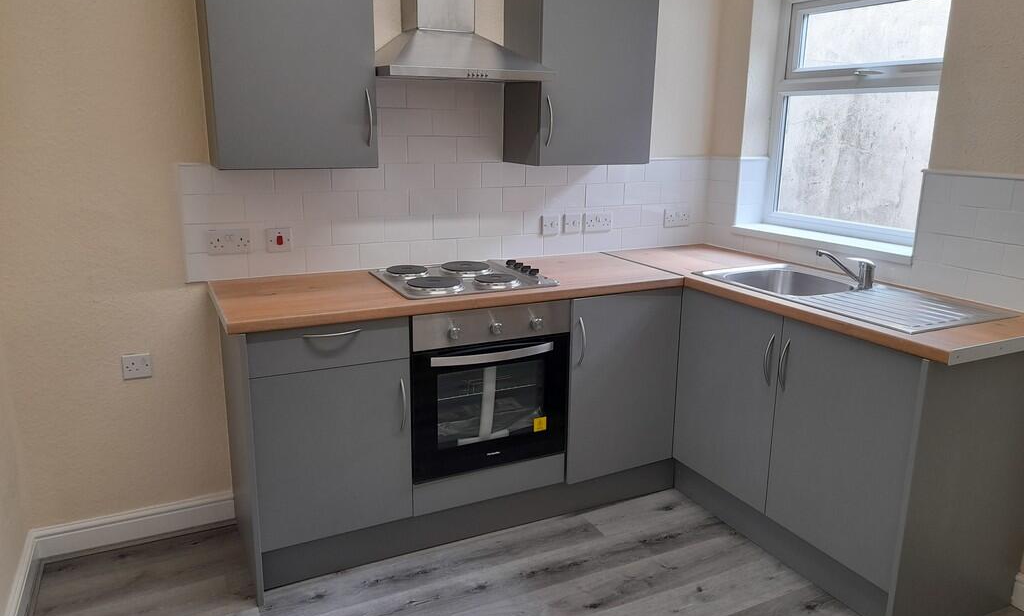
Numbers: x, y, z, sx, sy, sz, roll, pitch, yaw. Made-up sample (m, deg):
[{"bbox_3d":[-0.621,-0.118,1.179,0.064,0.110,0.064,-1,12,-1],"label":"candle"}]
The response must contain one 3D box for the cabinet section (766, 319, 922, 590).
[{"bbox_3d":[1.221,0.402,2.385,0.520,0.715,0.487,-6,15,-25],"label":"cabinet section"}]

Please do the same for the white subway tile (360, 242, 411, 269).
[{"bbox_3d":[-0.493,-0.206,2.878,0.200,0.100,0.010,-6,16,-26],"label":"white subway tile"}]

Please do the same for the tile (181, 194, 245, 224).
[{"bbox_3d":[-1.038,-0.343,2.587,0.200,0.100,0.009,-6,17,-25],"label":"tile"}]

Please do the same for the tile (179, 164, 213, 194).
[{"bbox_3d":[-1.081,-0.437,2.533,0.105,0.100,0.010,-6,15,-26],"label":"tile"}]

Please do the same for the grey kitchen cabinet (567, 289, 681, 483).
[{"bbox_3d":[0.303,0.222,3.053,0.498,0.720,0.581,-6,15,-25],"label":"grey kitchen cabinet"}]

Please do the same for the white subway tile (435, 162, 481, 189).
[{"bbox_3d":[-0.214,-0.526,2.939,0.200,0.100,0.010,-6,16,-26],"label":"white subway tile"}]

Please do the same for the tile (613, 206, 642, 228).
[{"bbox_3d":[0.502,-0.412,3.348,0.200,0.100,0.009,-6,17,-25],"label":"tile"}]

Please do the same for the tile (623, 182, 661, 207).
[{"bbox_3d":[0.593,-0.517,3.363,0.200,0.099,0.010,-6,15,-26],"label":"tile"}]

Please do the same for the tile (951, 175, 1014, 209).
[{"bbox_3d":[1.516,-0.372,2.385,0.010,0.098,0.200,-6,15,-26],"label":"tile"}]

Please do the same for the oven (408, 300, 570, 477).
[{"bbox_3d":[-0.174,0.222,2.773,0.595,0.595,0.566,-6,15,-25],"label":"oven"}]

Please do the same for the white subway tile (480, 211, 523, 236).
[{"bbox_3d":[-0.042,-0.353,3.089,0.200,0.100,0.009,-6,17,-25],"label":"white subway tile"}]

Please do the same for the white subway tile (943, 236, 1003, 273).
[{"bbox_3d":[1.516,-0.179,2.432,0.010,0.100,0.200,-6,15,-26],"label":"white subway tile"}]

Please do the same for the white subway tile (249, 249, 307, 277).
[{"bbox_3d":[-0.861,-0.168,2.725,0.200,0.100,0.009,-6,17,-25],"label":"white subway tile"}]

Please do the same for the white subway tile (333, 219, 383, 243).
[{"bbox_3d":[-0.582,-0.294,2.812,0.200,0.098,0.010,-6,15,-26],"label":"white subway tile"}]

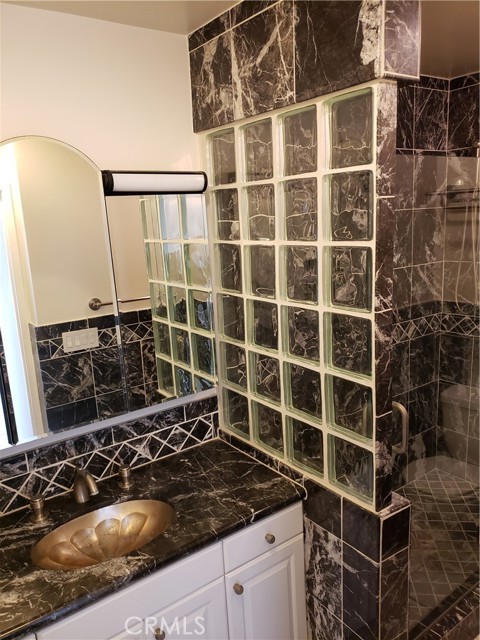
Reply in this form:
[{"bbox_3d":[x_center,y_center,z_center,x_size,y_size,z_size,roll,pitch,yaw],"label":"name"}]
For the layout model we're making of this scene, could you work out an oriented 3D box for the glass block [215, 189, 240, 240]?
[{"bbox_3d":[-0.028,-0.405,1.855,0.080,0.190,0.190,-12,15,-35],"label":"glass block"}]

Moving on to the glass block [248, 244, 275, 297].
[{"bbox_3d":[0.105,-0.184,1.754,0.085,0.194,0.194,-11,15,-35],"label":"glass block"}]

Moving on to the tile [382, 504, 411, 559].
[{"bbox_3d":[0.482,0.662,1.506,0.148,0.156,0.014,-12,15,-35],"label":"tile"}]

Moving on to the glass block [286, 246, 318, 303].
[{"bbox_3d":[0.223,-0.152,1.573,0.079,0.189,0.189,-12,15,-35],"label":"glass block"}]

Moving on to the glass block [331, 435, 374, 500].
[{"bbox_3d":[0.375,0.463,1.552,0.080,0.190,0.190,-12,15,-35],"label":"glass block"}]

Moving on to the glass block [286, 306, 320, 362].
[{"bbox_3d":[0.233,0.043,1.615,0.079,0.189,0.189,-12,15,-35],"label":"glass block"}]

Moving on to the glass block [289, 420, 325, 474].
[{"bbox_3d":[0.255,0.440,1.718,0.085,0.194,0.194,-11,15,-35],"label":"glass block"}]

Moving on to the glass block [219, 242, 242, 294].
[{"bbox_3d":[-0.015,-0.209,1.893,0.079,0.189,0.189,-12,15,-35],"label":"glass block"}]

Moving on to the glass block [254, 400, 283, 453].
[{"bbox_3d":[0.135,0.409,1.865,0.080,0.190,0.190,-12,15,-35],"label":"glass block"}]

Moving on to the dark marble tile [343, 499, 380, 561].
[{"bbox_3d":[0.388,0.664,1.525,0.012,0.155,0.152,-11,15,-35],"label":"dark marble tile"}]

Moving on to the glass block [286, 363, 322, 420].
[{"bbox_3d":[0.245,0.241,1.676,0.085,0.194,0.194,-11,15,-35],"label":"glass block"}]

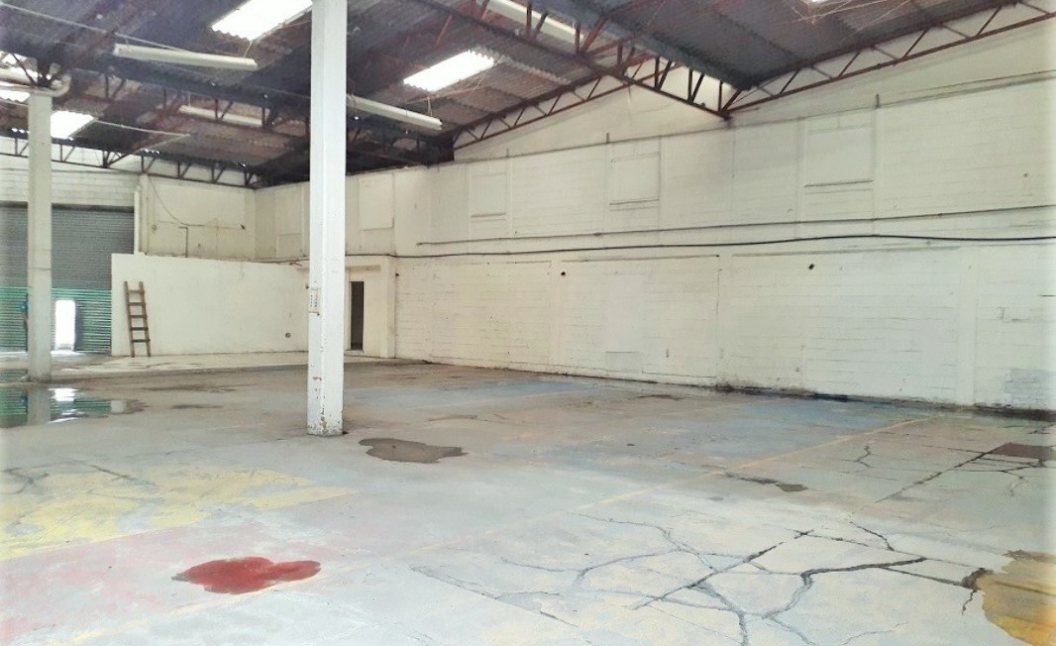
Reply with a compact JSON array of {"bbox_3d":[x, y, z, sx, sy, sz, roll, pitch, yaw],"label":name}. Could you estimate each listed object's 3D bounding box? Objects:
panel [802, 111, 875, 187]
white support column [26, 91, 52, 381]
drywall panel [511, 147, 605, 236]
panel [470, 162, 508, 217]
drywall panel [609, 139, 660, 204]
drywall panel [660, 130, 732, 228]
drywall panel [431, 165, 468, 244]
[{"bbox_3d":[5.670,-3.168,15.125,1.317,1.227,0.080,2,2,41],"label":"panel"},{"bbox_3d":[-9.699,-1.673,16.362,0.300,5.600,0.300,2,2,41],"label":"white support column"},{"bbox_3d":[0.674,-3.052,19.496,2.803,1.883,0.080,2,2,41],"label":"drywall panel"},{"bbox_3d":[-0.991,-3.395,20.945,1.306,1.300,0.080,2,2,41],"label":"panel"},{"bbox_3d":[2.329,-3.288,18.044,1.321,1.301,0.080,2,2,41],"label":"drywall panel"},{"bbox_3d":[3.462,-2.948,17.059,1.626,1.898,0.080,2,2,41],"label":"drywall panel"},{"bbox_3d":[-2.091,-3.149,21.911,1.424,1.950,0.080,2,2,41],"label":"drywall panel"}]

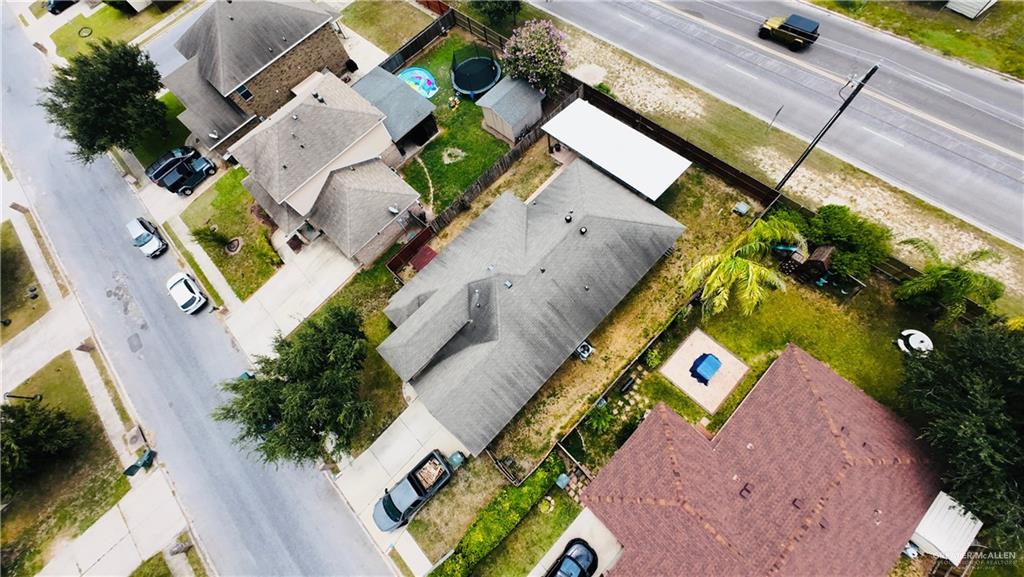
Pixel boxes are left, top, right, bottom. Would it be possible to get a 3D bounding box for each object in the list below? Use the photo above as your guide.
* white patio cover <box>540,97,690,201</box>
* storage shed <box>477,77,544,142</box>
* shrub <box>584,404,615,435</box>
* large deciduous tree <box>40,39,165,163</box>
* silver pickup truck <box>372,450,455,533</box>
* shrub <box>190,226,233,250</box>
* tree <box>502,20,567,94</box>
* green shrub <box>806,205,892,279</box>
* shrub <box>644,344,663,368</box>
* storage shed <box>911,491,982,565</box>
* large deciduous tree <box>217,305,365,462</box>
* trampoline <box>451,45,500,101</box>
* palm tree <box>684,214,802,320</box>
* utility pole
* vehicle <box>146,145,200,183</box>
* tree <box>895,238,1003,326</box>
[{"bbox_3d":[7.979,-10.674,26.485,10.800,2.700,4.250,42,81,18],"label":"white patio cover"},{"bbox_3d":[-0.004,-16.069,29.148,4.450,3.050,4.300,42,81,18],"label":"storage shed"},{"bbox_3d":[5.386,8.060,19.998,1.650,1.300,1.650,-2,70,7],"label":"shrub"},{"bbox_3d":[-34.996,-16.028,28.906,8.600,6.600,10.000,41,80,19],"label":"large deciduous tree"},{"bbox_3d":[-6.390,13.155,21.118,5.150,1.700,1.880,-42,71,-8],"label":"silver pickup truck"},{"bbox_3d":[-26.214,-4.377,28.455,1.700,2.900,1.700,42,81,18],"label":"shrub"},{"bbox_3d":[1.954,-19.996,29.006,5.600,5.400,5.600,-2,71,6],"label":"tree"},{"bbox_3d":[21.637,-3.042,20.938,4.400,3.000,4.100,-2,70,7],"label":"green shrub"},{"bbox_3d":[9.484,4.602,21.890,1.350,1.100,1.350,-2,71,6],"label":"shrub"},{"bbox_3d":[21.465,12.044,17.175,2.150,2.350,2.600,42,81,18],"label":"storage shed"},{"bbox_3d":[-13.637,5.951,21.207,9.500,6.900,9.500,-2,71,6],"label":"large deciduous tree"},{"bbox_3d":[-3.085,-18.783,28.540,4.100,2.200,4.100,-2,70,7],"label":"trampoline"},{"bbox_3d":[13.269,-0.894,19.829,6.100,5.700,6.100,-2,70,7],"label":"palm tree"},{"bbox_3d":[18.128,-8.310,19.705,0.600,9.600,0.450,41,80,19],"label":"utility pole"},{"bbox_3d":[-34.193,-12.464,32.896,1.850,1.650,4.500,42,81,18],"label":"vehicle"},{"bbox_3d":[24.993,-0.433,19.170,4.800,3.700,4.800,-2,70,7],"label":"tree"}]

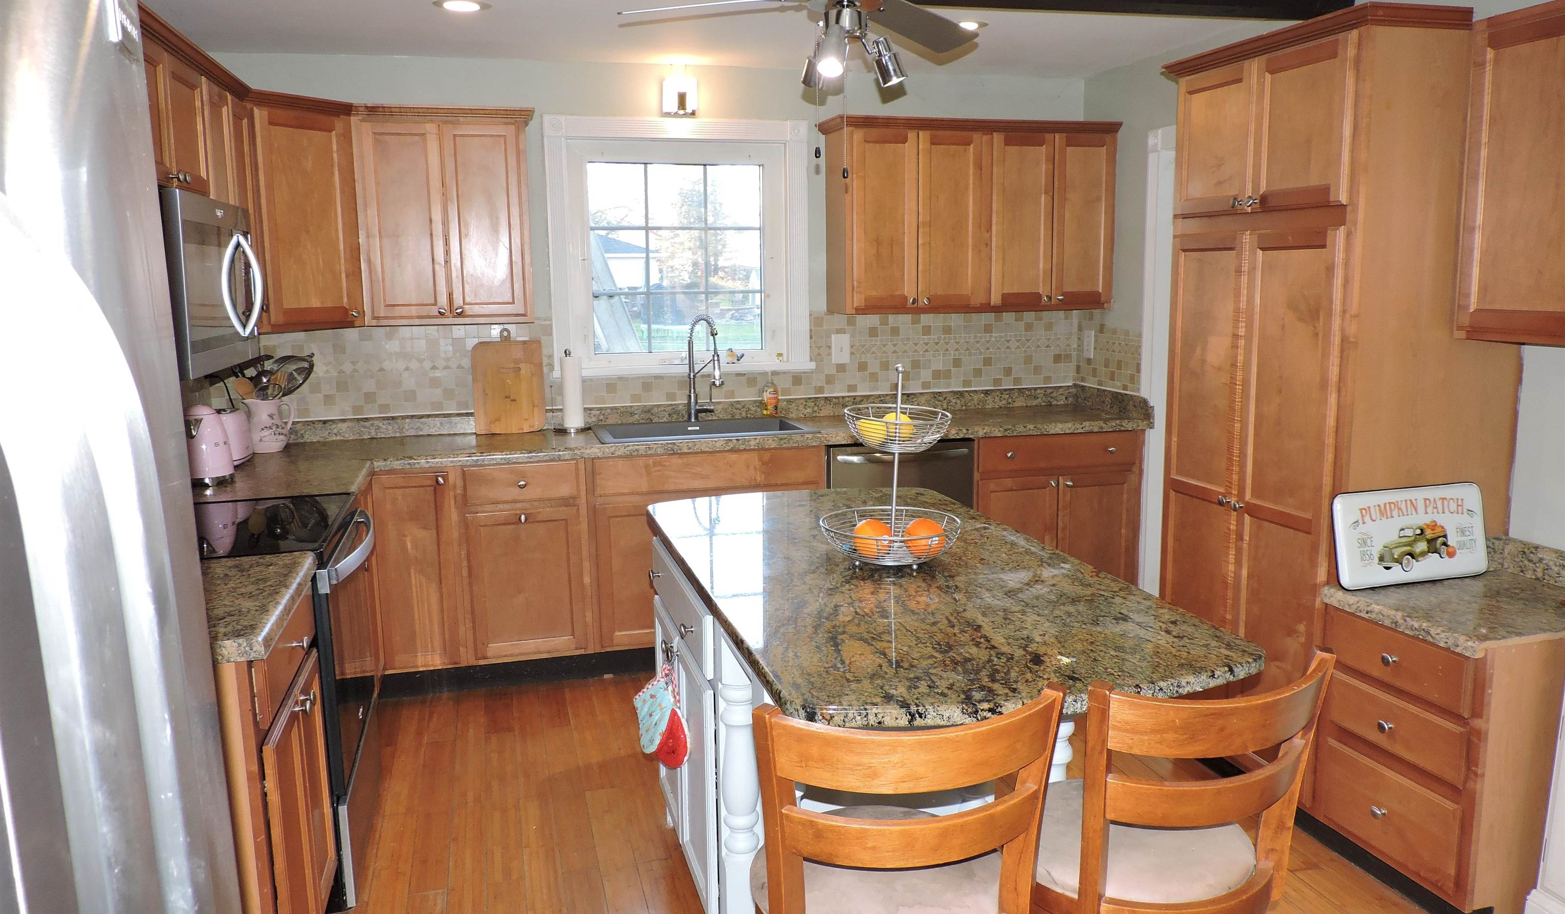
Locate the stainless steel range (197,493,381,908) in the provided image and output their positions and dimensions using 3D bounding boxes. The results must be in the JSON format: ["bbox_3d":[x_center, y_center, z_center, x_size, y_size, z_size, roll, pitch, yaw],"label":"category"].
[{"bbox_3d":[-1.476,0.634,2.995,0.700,0.922,0.757,-3,11,-14],"label":"stainless steel range"}]

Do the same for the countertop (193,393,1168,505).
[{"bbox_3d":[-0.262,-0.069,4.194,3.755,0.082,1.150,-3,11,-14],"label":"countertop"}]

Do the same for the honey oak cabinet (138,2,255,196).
[{"bbox_3d":[-1.670,-0.861,2.675,0.350,0.395,0.830,-3,10,-15],"label":"honey oak cabinet"}]

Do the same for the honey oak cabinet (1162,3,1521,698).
[{"bbox_3d":[1.587,-0.076,3.205,0.610,2.175,0.810,-3,11,-14],"label":"honey oak cabinet"}]

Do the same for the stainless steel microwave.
[{"bbox_3d":[-1.618,-0.429,2.719,0.425,0.427,0.752,-3,10,-15],"label":"stainless steel microwave"}]

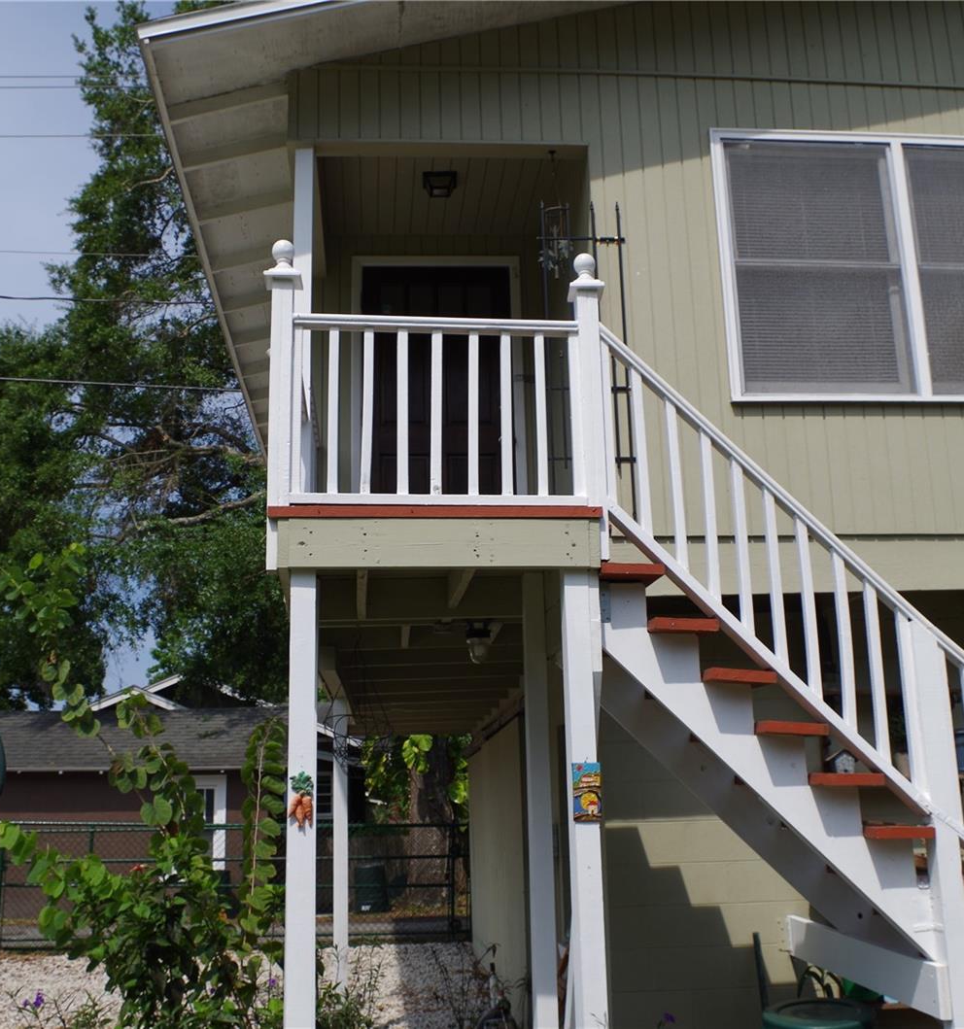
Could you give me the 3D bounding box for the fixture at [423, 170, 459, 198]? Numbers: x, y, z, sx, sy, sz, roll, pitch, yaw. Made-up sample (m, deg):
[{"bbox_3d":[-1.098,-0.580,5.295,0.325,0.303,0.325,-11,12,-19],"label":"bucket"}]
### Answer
[{"bbox_3d":[-0.239,-1.889,6.690,0.187,0.085,0.183,-1,-15,-2],"label":"fixture"}]

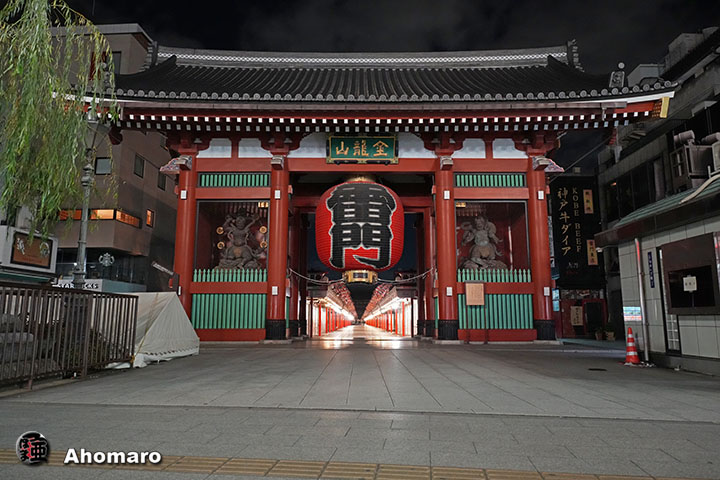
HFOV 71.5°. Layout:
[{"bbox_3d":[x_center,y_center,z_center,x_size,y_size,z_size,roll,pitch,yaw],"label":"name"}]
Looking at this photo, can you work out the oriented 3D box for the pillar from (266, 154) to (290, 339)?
[{"bbox_3d":[-2.798,0.233,17.087,0.630,6.227,0.630,0,-9,0],"label":"pillar"}]

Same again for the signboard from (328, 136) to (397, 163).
[{"bbox_3d":[0.089,-2.929,16.174,2.280,0.899,0.220,0,3,0],"label":"signboard"}]

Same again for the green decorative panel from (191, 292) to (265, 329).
[{"bbox_3d":[-4.372,2.373,16.686,2.536,1.183,0.100,0,-9,0],"label":"green decorative panel"}]

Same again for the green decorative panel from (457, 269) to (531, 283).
[{"bbox_3d":[4.553,1.203,16.877,2.505,0.463,0.090,0,-9,0],"label":"green decorative panel"}]

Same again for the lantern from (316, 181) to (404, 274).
[{"bbox_3d":[0.019,-0.433,18.715,3.290,3.787,3.290,0,-9,0],"label":"lantern"}]

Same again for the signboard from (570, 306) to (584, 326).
[{"bbox_3d":[8.286,2.912,19.080,0.523,0.743,0.080,0,-9,0],"label":"signboard"}]

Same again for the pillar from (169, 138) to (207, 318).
[{"bbox_3d":[-5.985,0.184,17.095,0.630,6.327,0.630,0,-9,0],"label":"pillar"}]

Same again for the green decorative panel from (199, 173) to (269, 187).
[{"bbox_3d":[-4.353,-2.076,17.414,2.508,0.533,0.100,0,-9,0],"label":"green decorative panel"}]

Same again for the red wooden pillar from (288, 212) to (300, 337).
[{"bbox_3d":[-2.652,1.238,19.191,0.600,4.919,0.600,0,-9,0],"label":"red wooden pillar"}]

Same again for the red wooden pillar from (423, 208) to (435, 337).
[{"bbox_3d":[2.811,1.199,19.197,0.600,4.999,0.600,0,-9,0],"label":"red wooden pillar"}]

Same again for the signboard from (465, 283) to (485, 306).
[{"bbox_3d":[3.764,1.770,16.328,0.637,0.797,0.080,0,-9,0],"label":"signboard"}]

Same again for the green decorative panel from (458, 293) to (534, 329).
[{"bbox_3d":[4.286,2.270,15.788,2.321,1.156,0.120,0,-9,0],"label":"green decorative panel"}]

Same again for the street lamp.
[{"bbox_3d":[-5.052,-0.130,9.123,0.660,4.623,0.660,0,-9,0],"label":"street lamp"}]

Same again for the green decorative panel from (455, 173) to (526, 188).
[{"bbox_3d":[4.324,-1.977,16.535,2.398,0.562,0.120,0,-9,0],"label":"green decorative panel"}]

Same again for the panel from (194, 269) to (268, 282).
[{"bbox_3d":[-4.142,1.133,15.961,2.346,0.447,0.100,0,-9,0],"label":"panel"}]

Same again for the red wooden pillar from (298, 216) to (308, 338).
[{"bbox_3d":[-2.750,1.308,23.349,0.610,6.127,0.610,0,-9,0],"label":"red wooden pillar"}]

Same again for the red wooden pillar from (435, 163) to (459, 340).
[{"bbox_3d":[2.966,0.233,17.087,0.630,6.227,0.630,0,-9,0],"label":"red wooden pillar"}]

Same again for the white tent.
[{"bbox_3d":[-4.080,1.550,8.918,1.500,1.240,2.450,-2,-9,10],"label":"white tent"}]

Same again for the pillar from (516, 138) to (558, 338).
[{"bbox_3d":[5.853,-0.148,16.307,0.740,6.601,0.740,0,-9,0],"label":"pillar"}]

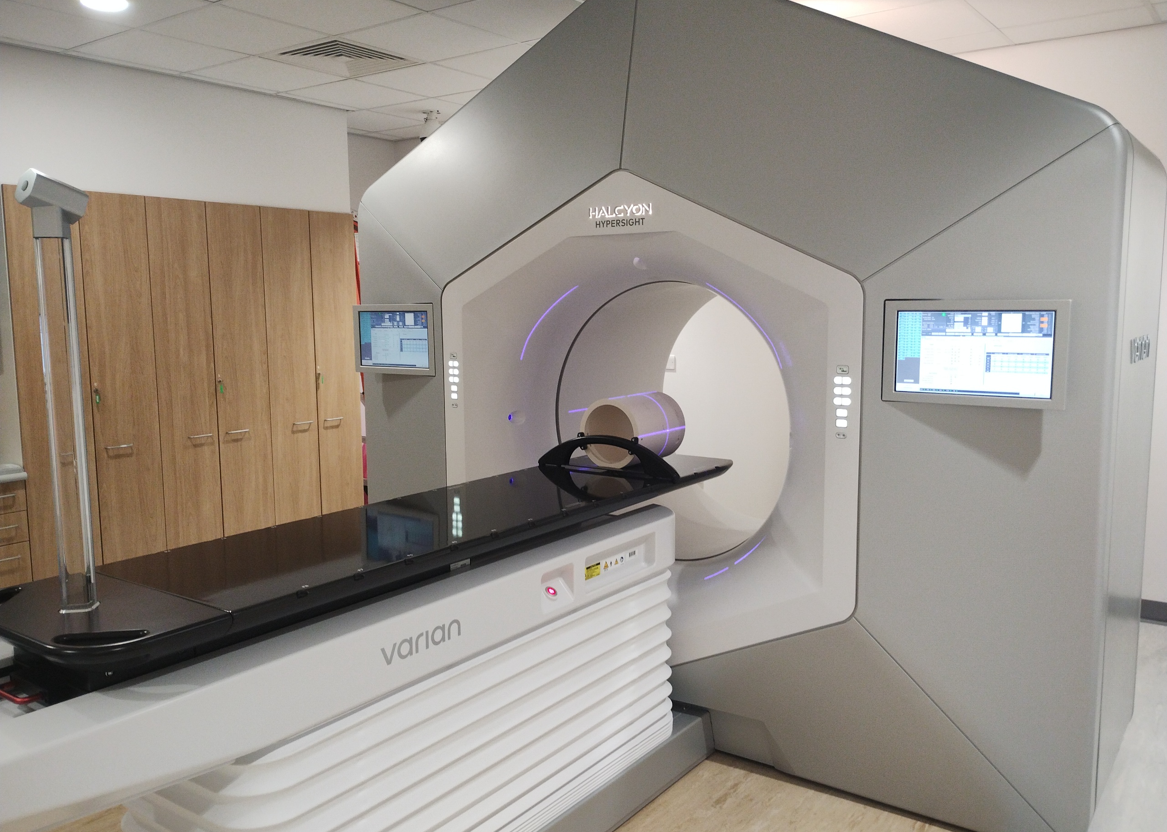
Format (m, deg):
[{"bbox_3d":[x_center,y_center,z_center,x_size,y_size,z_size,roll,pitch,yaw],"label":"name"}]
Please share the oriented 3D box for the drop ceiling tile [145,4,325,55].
[{"bbox_3d":[-1.537,-1.703,4.191,0.600,0.020,0.600,5,9,36],"label":"drop ceiling tile"}]

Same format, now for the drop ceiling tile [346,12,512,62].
[{"bbox_3d":[-0.698,-1.728,4.320,0.600,0.020,0.600,5,9,36],"label":"drop ceiling tile"}]

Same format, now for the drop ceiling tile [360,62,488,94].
[{"bbox_3d":[-0.829,-1.832,5.152,0.600,0.020,0.600,5,9,36],"label":"drop ceiling tile"}]

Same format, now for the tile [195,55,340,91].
[{"bbox_3d":[-1.667,-1.807,5.023,0.600,0.020,0.600,5,9,36],"label":"tile"}]

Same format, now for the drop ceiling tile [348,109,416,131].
[{"bbox_3d":[-1.444,-1.976,6.335,0.600,0.020,0.600,5,9,36],"label":"drop ceiling tile"}]

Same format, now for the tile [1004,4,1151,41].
[{"bbox_3d":[2.215,-1.749,4.237,0.600,0.020,0.306,5,9,36],"label":"tile"}]

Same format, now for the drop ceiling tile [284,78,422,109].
[{"bbox_3d":[-1.314,-1.871,5.503,0.600,0.020,0.600,5,9,36],"label":"drop ceiling tile"}]

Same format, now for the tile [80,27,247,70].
[{"bbox_3d":[-2.021,-1.742,4.543,0.600,0.020,0.600,5,9,36],"label":"tile"}]

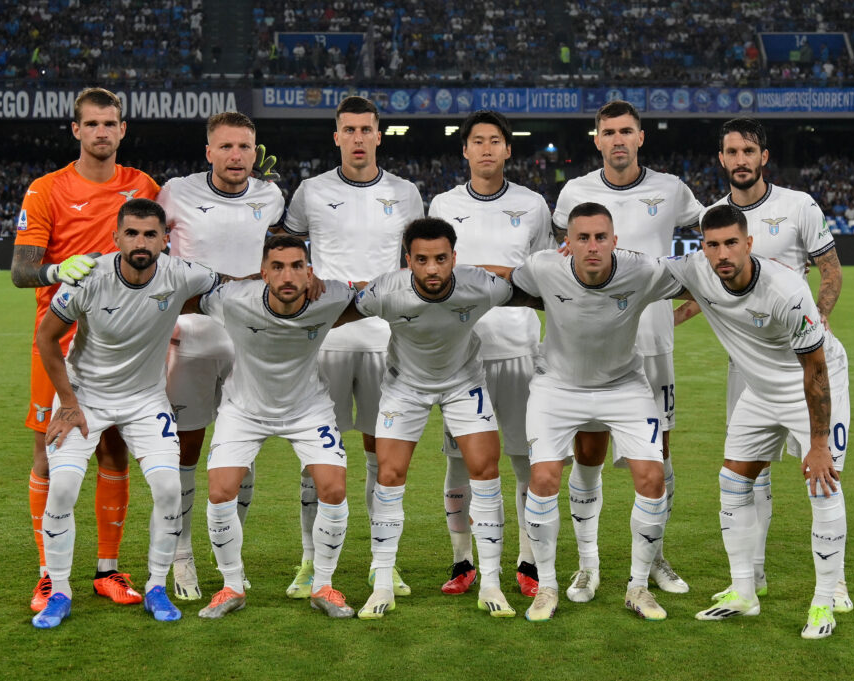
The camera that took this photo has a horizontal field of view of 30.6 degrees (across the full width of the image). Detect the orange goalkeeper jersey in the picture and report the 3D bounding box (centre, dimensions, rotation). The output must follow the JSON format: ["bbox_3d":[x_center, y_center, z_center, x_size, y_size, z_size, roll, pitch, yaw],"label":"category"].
[{"bbox_3d":[-1.290,-0.327,6.040,0.580,0.740,0.310,-1,6,-7],"label":"orange goalkeeper jersey"}]

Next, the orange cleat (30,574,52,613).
[{"bbox_3d":[-1.387,0.915,5.790,0.108,0.120,0.295,0,4,5],"label":"orange cleat"}]

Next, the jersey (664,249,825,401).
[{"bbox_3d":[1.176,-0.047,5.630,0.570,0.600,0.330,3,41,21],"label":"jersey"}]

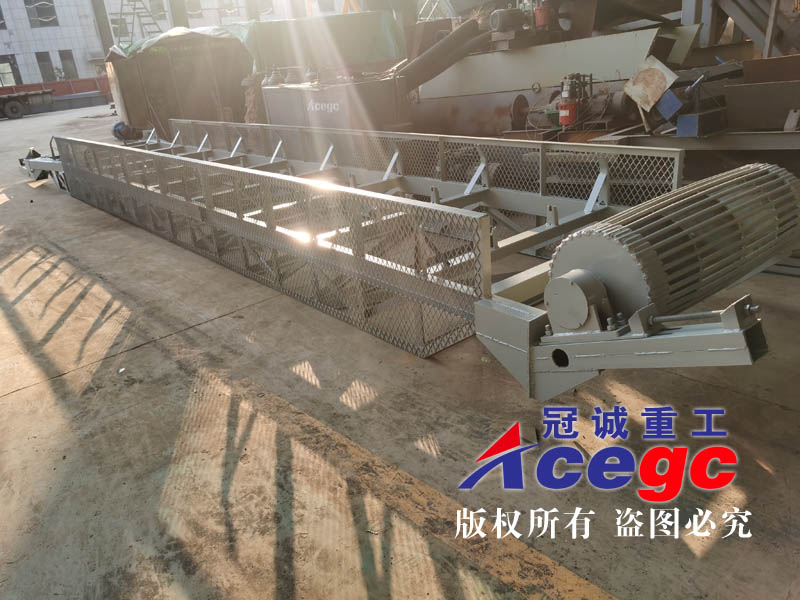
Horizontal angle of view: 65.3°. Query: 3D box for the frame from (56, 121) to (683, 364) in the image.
[{"bbox_3d":[-1.673,-1.277,6.831,1.803,0.930,8.829,-22,27,-34],"label":"frame"}]

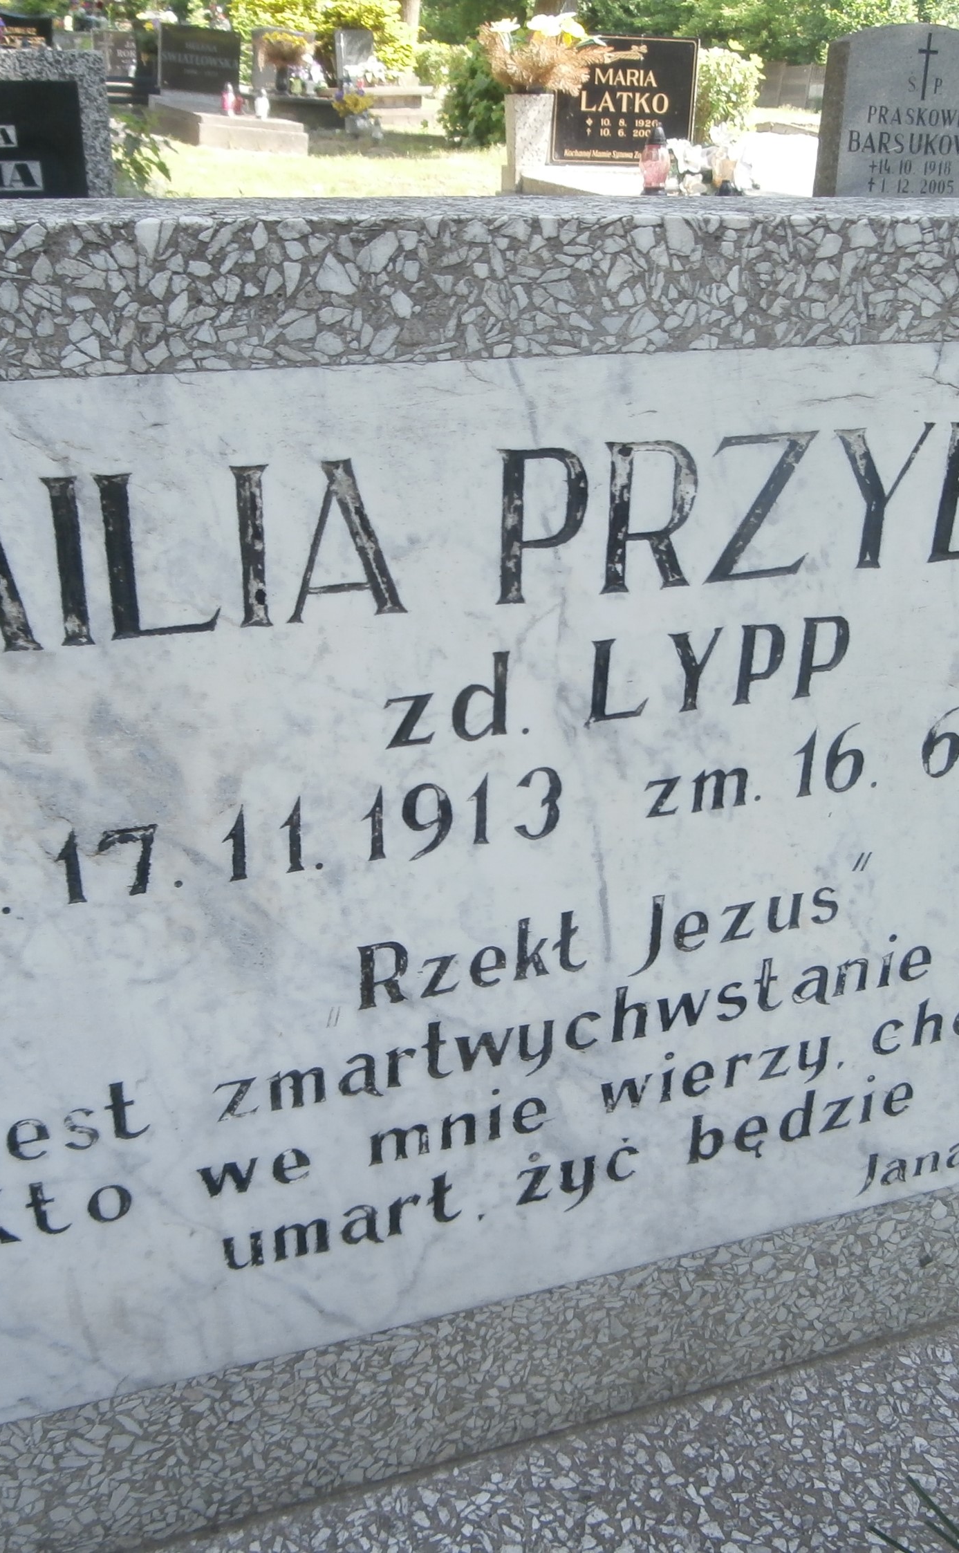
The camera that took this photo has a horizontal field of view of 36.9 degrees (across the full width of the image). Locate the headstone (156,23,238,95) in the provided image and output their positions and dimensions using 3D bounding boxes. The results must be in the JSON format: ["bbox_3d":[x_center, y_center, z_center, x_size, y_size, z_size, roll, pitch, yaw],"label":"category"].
[{"bbox_3d":[-2.398,-6.088,12.233,0.690,0.500,0.090,-8,29,-19],"label":"headstone"}]

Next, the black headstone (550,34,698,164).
[{"bbox_3d":[0.514,-2.408,5.122,0.530,0.400,0.070,-8,29,-19],"label":"black headstone"}]

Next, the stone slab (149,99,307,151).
[{"bbox_3d":[-2.111,-5.417,11.890,0.850,0.240,1.700,-10,30,-22],"label":"stone slab"}]

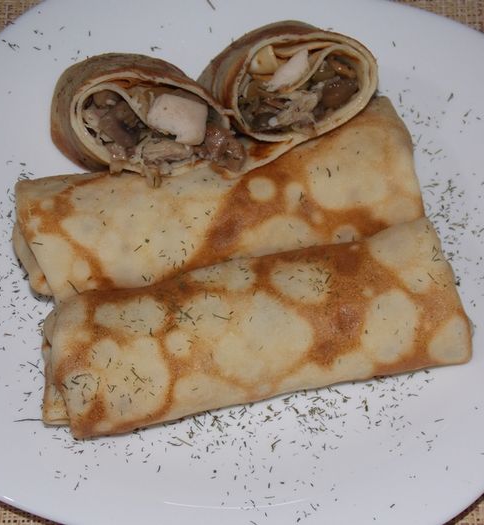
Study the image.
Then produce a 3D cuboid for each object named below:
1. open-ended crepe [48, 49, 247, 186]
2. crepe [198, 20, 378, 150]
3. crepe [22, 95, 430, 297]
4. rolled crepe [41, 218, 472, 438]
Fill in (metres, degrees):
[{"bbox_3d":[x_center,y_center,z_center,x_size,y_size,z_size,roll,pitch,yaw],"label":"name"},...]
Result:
[{"bbox_3d":[-0.041,-0.060,0.614,0.062,0.037,0.066,5,16,-16],"label":"open-ended crepe"},{"bbox_3d":[0.015,-0.074,0.624,0.058,0.038,0.066,-21,18,-9],"label":"crepe"},{"bbox_3d":[-0.010,-0.022,0.609,0.150,0.032,0.056,-13,58,-5],"label":"crepe"},{"bbox_3d":[0.005,0.025,0.580,0.153,0.031,0.054,-12,58,-5],"label":"rolled crepe"}]

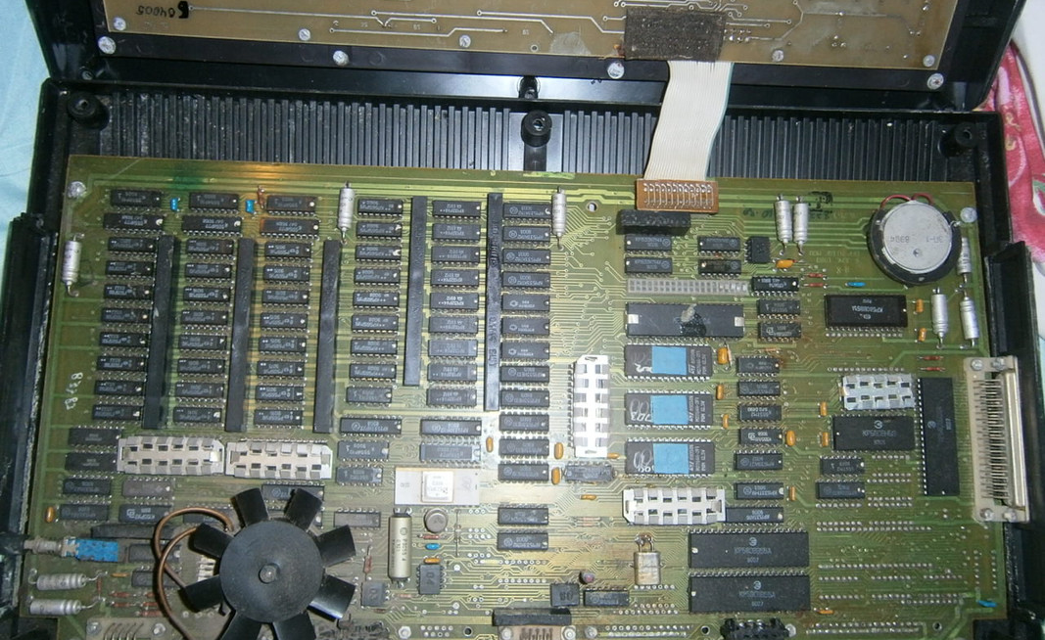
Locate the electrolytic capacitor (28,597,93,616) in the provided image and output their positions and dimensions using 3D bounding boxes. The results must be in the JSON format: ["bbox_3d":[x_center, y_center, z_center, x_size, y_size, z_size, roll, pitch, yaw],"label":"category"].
[{"bbox_3d":[-0.180,0.112,0.306,0.023,0.006,0.006,0,83,-3],"label":"electrolytic capacitor"}]

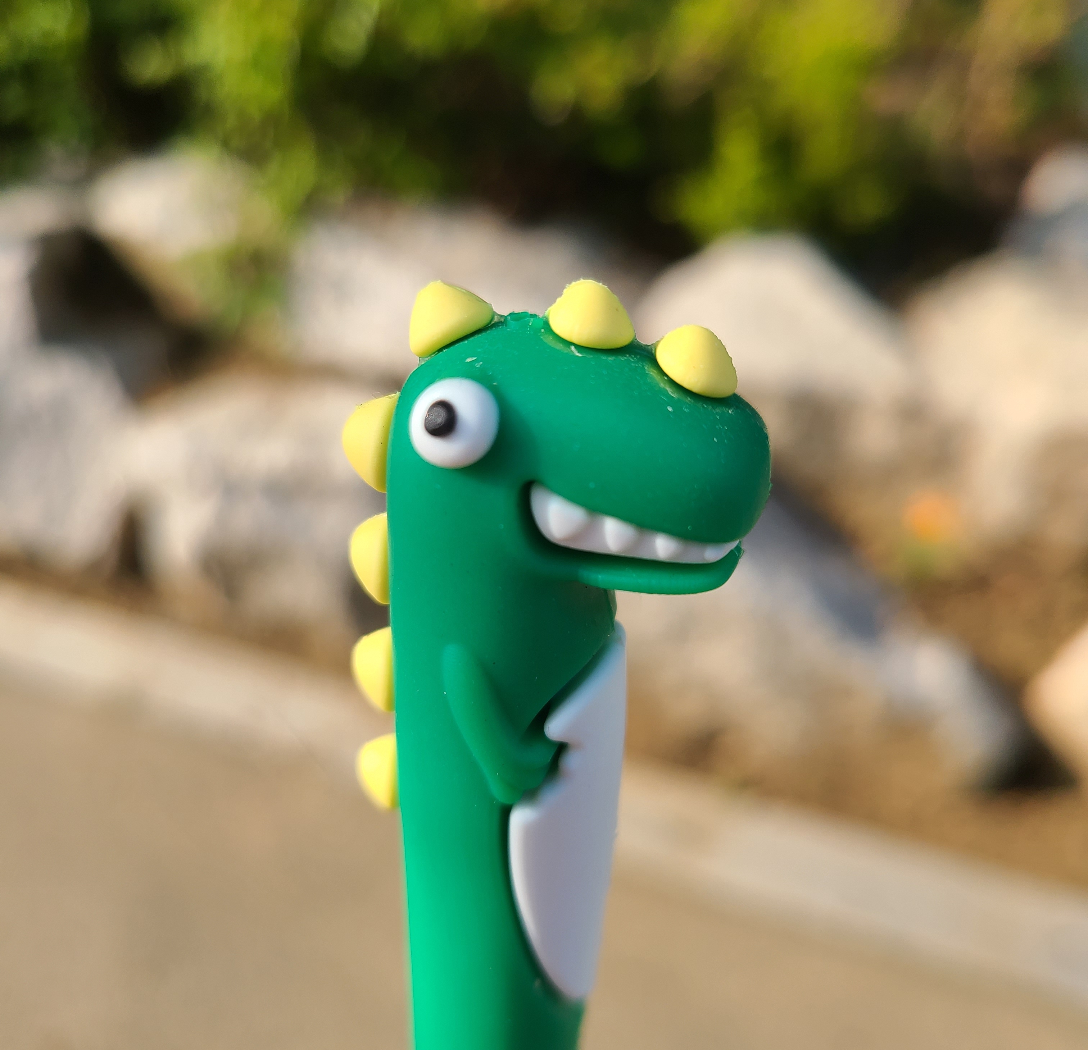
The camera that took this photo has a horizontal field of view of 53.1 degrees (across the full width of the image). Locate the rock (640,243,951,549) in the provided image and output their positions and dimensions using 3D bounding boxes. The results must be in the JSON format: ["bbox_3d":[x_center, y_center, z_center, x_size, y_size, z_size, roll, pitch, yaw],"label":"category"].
[{"bbox_3d":[0.468,-0.299,2.150,0.555,0.513,0.420,6,26,14],"label":"rock"}]

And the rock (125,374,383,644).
[{"bbox_3d":[-0.533,-0.037,2.100,0.466,0.478,0.380,6,26,14],"label":"rock"}]

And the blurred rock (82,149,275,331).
[{"bbox_3d":[-0.873,-0.708,2.650,0.379,0.366,0.360,6,26,14],"label":"blurred rock"}]

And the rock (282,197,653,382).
[{"bbox_3d":[-0.169,-0.534,2.500,0.825,0.382,0.450,6,26,14],"label":"rock"}]

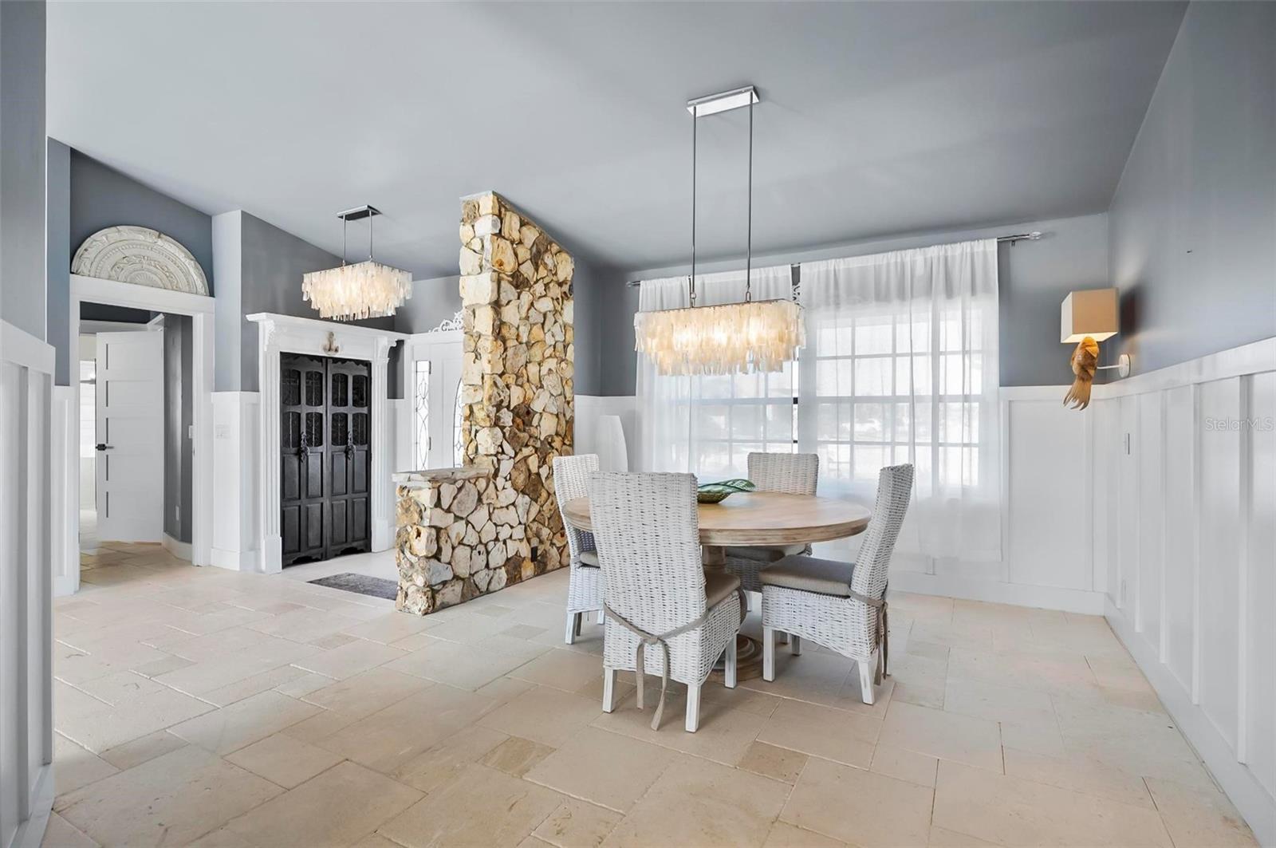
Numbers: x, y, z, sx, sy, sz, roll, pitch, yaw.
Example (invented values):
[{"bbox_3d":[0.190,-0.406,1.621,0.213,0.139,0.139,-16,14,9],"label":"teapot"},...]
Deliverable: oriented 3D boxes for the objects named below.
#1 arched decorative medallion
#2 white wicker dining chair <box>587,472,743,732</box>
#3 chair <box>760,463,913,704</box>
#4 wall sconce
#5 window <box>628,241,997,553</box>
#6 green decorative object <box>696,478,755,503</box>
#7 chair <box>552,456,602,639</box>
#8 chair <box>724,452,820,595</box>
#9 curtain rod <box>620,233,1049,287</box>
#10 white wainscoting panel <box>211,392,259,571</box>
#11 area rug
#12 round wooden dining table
[{"bbox_3d":[-3.847,-1.315,4.739,0.060,0.470,0.900,0,0,29],"label":"arched decorative medallion"},{"bbox_3d":[0.137,0.690,2.592,0.460,1.000,0.600,0,0,27],"label":"white wicker dining chair"},{"bbox_3d":[0.932,0.690,2.826,0.600,1.000,0.460,0,0,33],"label":"chair"},{"bbox_3d":[2.508,-0.385,3.290,0.270,0.620,0.410,0,0,29],"label":"wall sconce"},{"bbox_3d":[1.192,-0.165,4.603,2.710,2.130,0.120,0,0,29],"label":"window"},{"bbox_3d":[0.345,0.355,3.210,0.460,0.120,0.260,0,0,-6],"label":"green decorative object"},{"bbox_3d":[-0.113,0.690,3.367,0.600,1.000,0.460,0,0,24],"label":"chair"},{"bbox_3d":[0.772,0.690,3.579,0.460,1.000,0.600,0,0,33],"label":"chair"},{"bbox_3d":[1.230,-1.210,4.548,3.060,0.060,0.080,0,0,29],"label":"curtain rod"},{"bbox_3d":[-3.383,0.465,5.044,0.460,1.450,0.170,0,0,29],"label":"white wainscoting panel"},{"bbox_3d":[-1.989,1.184,4.446,1.000,0.012,0.360,0,0,29],"label":"area rug"},{"bbox_3d":[0.385,0.802,3.084,1.510,0.775,1.510,0,0,0],"label":"round wooden dining table"}]

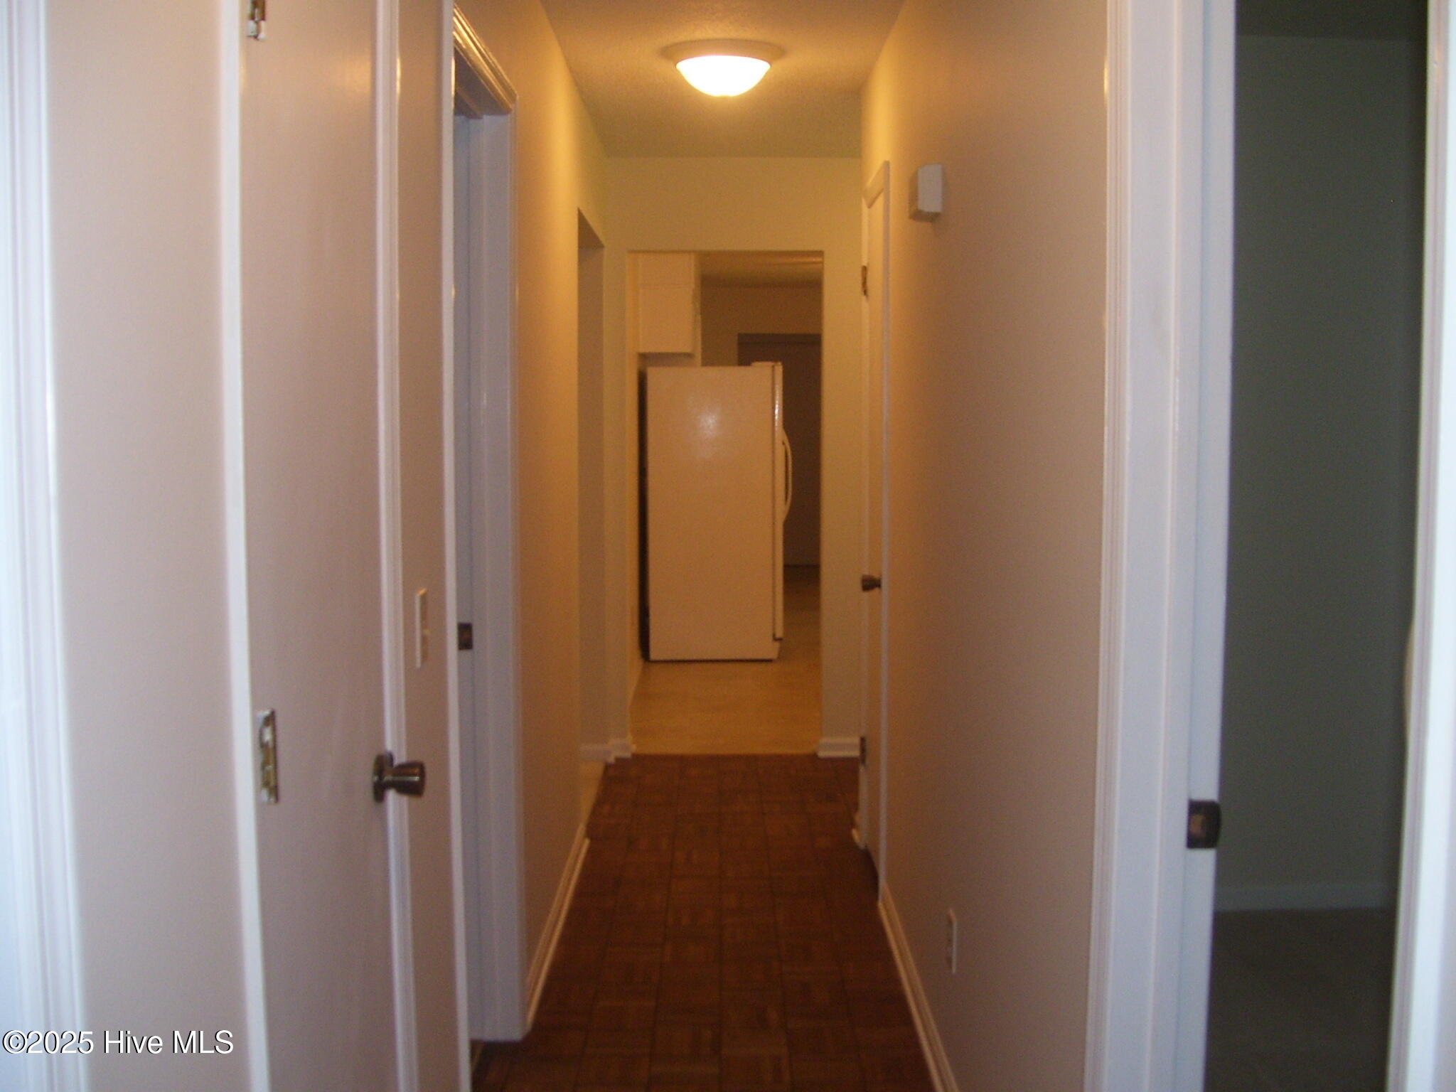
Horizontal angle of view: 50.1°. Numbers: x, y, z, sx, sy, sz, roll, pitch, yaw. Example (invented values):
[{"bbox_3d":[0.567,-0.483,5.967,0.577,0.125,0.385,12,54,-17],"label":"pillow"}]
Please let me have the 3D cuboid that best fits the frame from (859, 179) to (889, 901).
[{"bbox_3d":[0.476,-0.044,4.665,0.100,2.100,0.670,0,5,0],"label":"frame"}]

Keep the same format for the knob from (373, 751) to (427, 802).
[{"bbox_3d":[-0.434,0.307,2.066,0.058,0.062,0.062,0,5,0],"label":"knob"}]

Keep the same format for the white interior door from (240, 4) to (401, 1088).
[{"bbox_3d":[-0.475,0.213,1.797,0.040,2.030,0.620,0,5,0],"label":"white interior door"}]

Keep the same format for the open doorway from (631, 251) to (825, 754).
[{"bbox_3d":[-0.009,-0.167,6.391,0.790,2.066,0.120,0,5,0],"label":"open doorway"}]

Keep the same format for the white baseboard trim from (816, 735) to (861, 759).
[{"bbox_3d":[0.474,0.822,6.415,0.210,0.085,0.022,0,5,0],"label":"white baseboard trim"}]

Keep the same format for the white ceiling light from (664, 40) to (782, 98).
[{"bbox_3d":[-0.011,-1.340,4.424,0.340,0.125,0.340,0,5,0],"label":"white ceiling light"}]

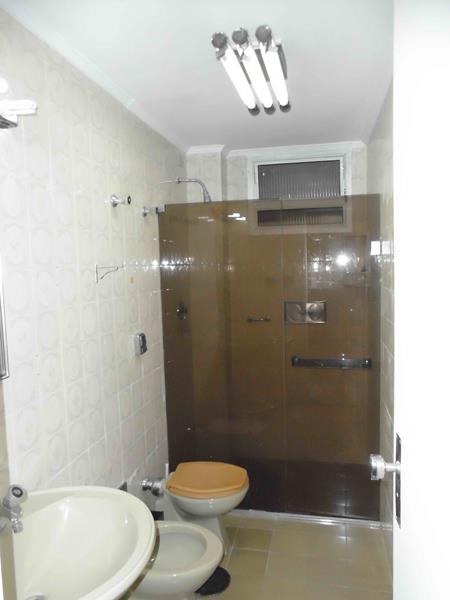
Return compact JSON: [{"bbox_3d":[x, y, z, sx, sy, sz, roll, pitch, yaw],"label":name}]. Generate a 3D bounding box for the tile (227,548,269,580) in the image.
[{"bbox_3d":[0.126,1.383,2.381,0.203,0.010,0.195,-1,5,12],"label":"tile"}]

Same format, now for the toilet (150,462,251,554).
[{"bbox_3d":[-0.102,1.174,2.516,0.500,0.400,0.370,-1,5,12],"label":"toilet"}]

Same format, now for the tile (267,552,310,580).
[{"bbox_3d":[0.329,1.381,2.337,0.203,0.010,0.195,-1,5,12],"label":"tile"}]

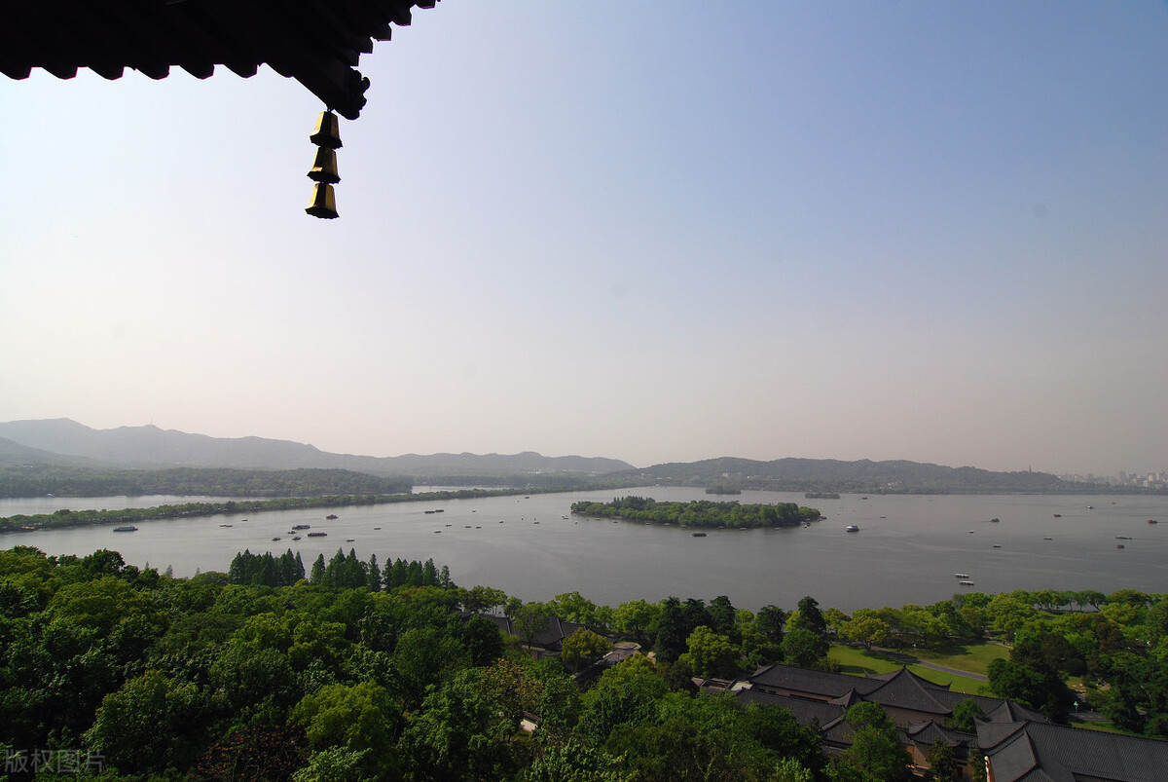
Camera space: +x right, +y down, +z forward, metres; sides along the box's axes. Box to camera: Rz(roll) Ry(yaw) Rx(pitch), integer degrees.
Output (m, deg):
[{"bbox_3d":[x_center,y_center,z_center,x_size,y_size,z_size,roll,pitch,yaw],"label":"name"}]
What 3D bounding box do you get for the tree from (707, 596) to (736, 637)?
[{"bbox_3d":[50.940,85.260,216.230,11.370,18.550,11.370,0,-9,0],"label":"tree"}]

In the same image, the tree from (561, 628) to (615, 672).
[{"bbox_3d":[1.080,82.150,185.580,16.690,13.470,16.690,0,-9,0],"label":"tree"}]

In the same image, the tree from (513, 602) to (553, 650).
[{"bbox_3d":[-17.604,81.084,201.688,14.042,16.363,14.042,0,-8,0],"label":"tree"}]

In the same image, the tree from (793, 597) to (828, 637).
[{"bbox_3d":[85.340,86.556,220.638,12.216,16.850,12.216,0,-8,0],"label":"tree"}]

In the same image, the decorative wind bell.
[{"bbox_3d":[-2.047,-1.781,4.600,0.237,0.892,0.237,0,-8,0],"label":"decorative wind bell"}]

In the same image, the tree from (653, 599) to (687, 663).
[{"bbox_3d":[27.948,77.896,189.853,9.955,21.180,9.955,0,-8,0],"label":"tree"}]

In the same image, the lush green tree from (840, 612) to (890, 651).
[{"bbox_3d":[101.670,87.420,210.920,16.670,12.700,16.670,0,-9,0],"label":"lush green tree"}]

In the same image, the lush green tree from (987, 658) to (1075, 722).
[{"bbox_3d":[115.702,77.580,152.394,17.248,12.885,17.248,0,-8,0],"label":"lush green tree"}]

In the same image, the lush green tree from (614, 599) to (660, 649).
[{"bbox_3d":[19.490,86.641,219.149,16.713,16.249,16.713,0,-8,0],"label":"lush green tree"}]

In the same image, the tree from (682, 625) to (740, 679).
[{"bbox_3d":[38.103,78.484,175.755,15.968,13.989,15.968,0,-8,0],"label":"tree"}]

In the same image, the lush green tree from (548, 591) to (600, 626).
[{"bbox_3d":[-4.210,90.460,241.050,21.670,15.740,21.670,0,-9,0],"label":"lush green tree"}]

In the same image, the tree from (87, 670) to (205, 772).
[{"bbox_3d":[-59.865,45.272,80.000,12.832,11.920,12.832,0,-8,0],"label":"tree"}]

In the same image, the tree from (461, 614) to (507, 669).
[{"bbox_3d":[-29.749,74.081,172.896,12.447,16.054,12.447,0,-8,0],"label":"tree"}]

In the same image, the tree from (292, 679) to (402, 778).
[{"bbox_3d":[-32.630,46.260,79.980,14.480,12.630,14.480,0,-9,0],"label":"tree"}]

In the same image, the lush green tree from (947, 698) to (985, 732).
[{"bbox_3d":[91.130,77.980,139.630,8.720,8.890,8.720,0,-9,0],"label":"lush green tree"}]

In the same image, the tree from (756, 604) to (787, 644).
[{"bbox_3d":[68.840,86.500,214.780,11.170,15.680,11.170,0,-9,0],"label":"tree"}]

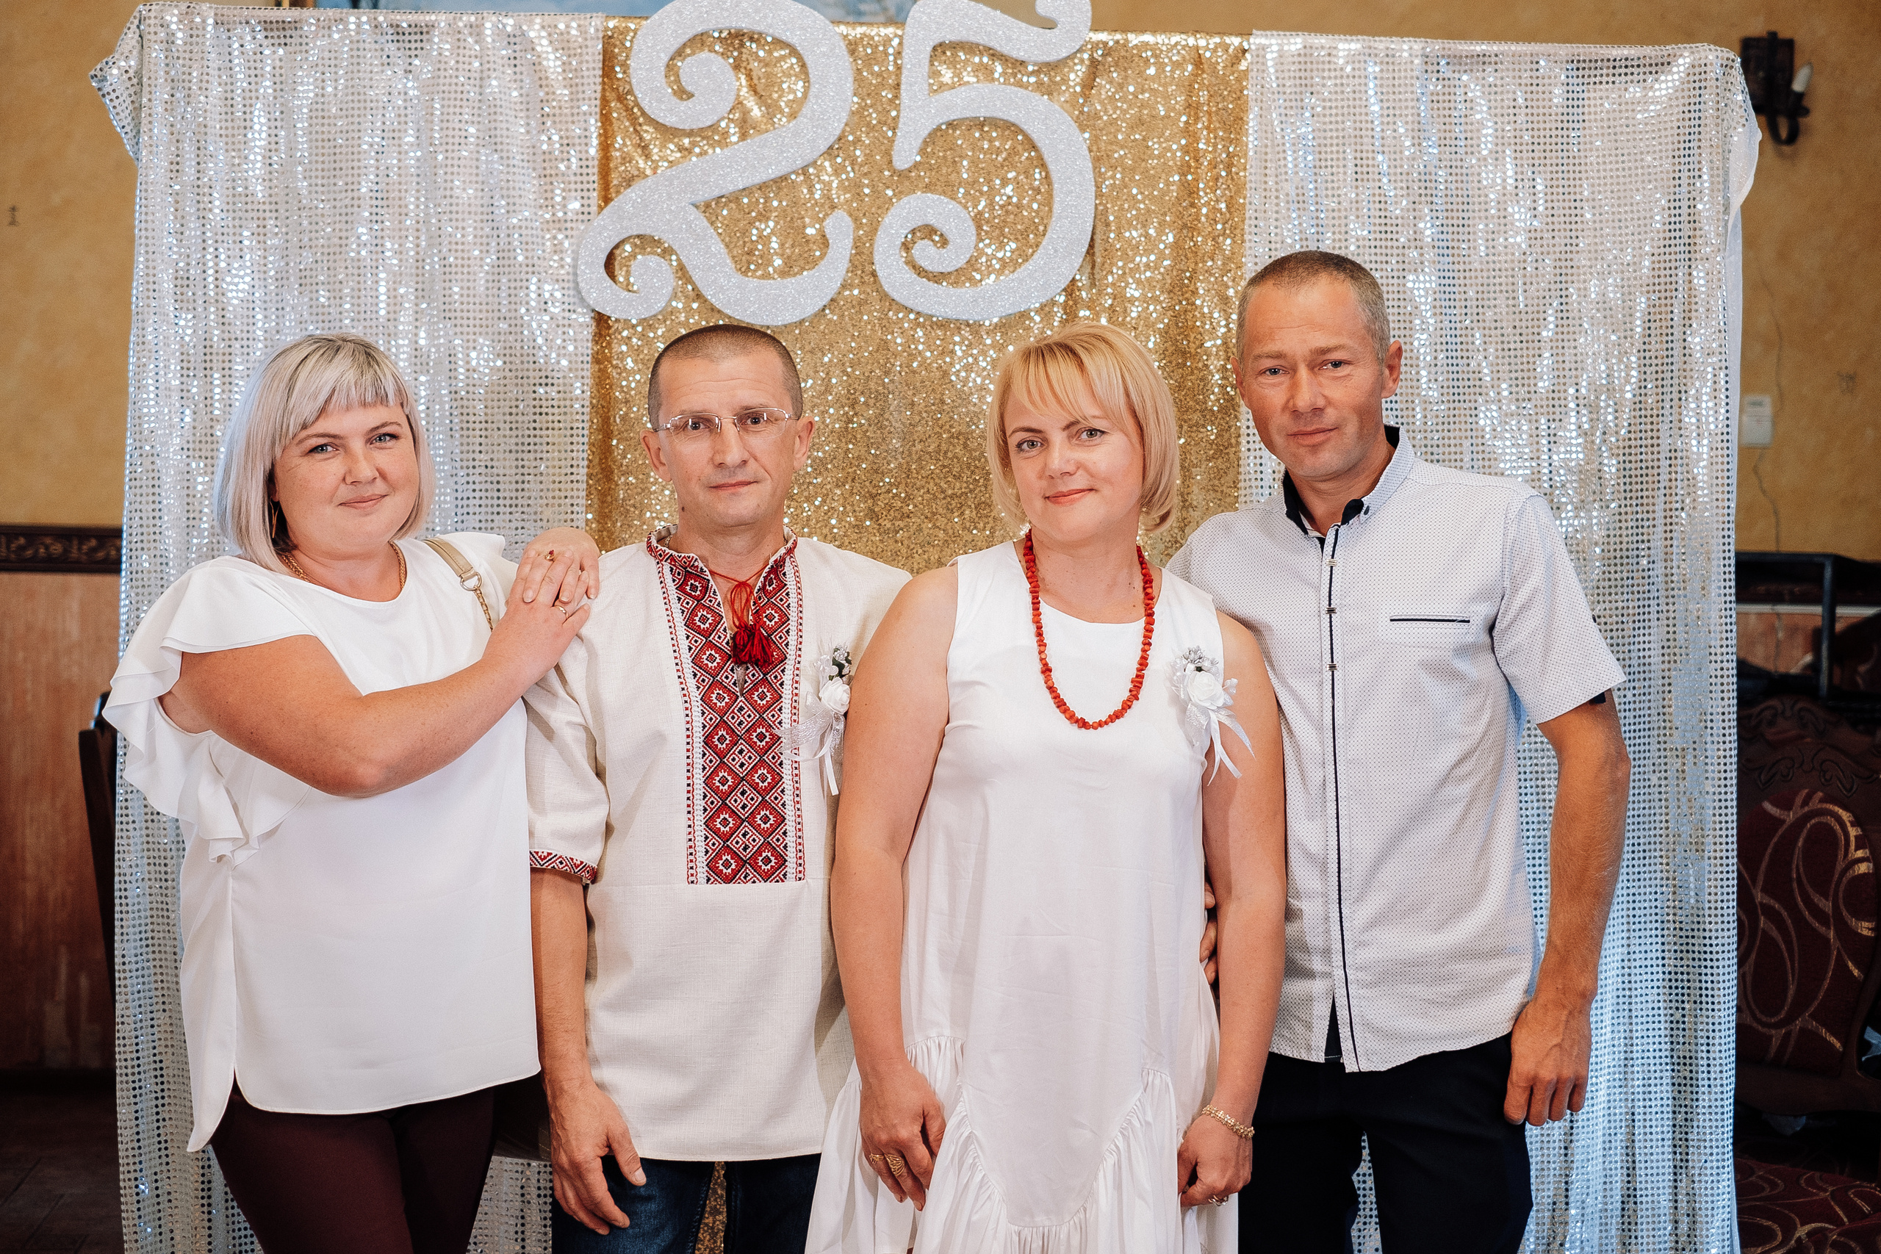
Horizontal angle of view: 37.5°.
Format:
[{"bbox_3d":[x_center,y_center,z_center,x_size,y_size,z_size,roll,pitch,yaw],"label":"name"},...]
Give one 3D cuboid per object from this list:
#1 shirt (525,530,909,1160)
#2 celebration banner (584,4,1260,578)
[{"bbox_3d":[-0.224,0.242,3.060,0.480,0.700,0.270,1,3,-7],"label":"shirt"},{"bbox_3d":[-0.040,0.240,3.510,0.850,2.000,0.070,1,3,0],"label":"celebration banner"}]

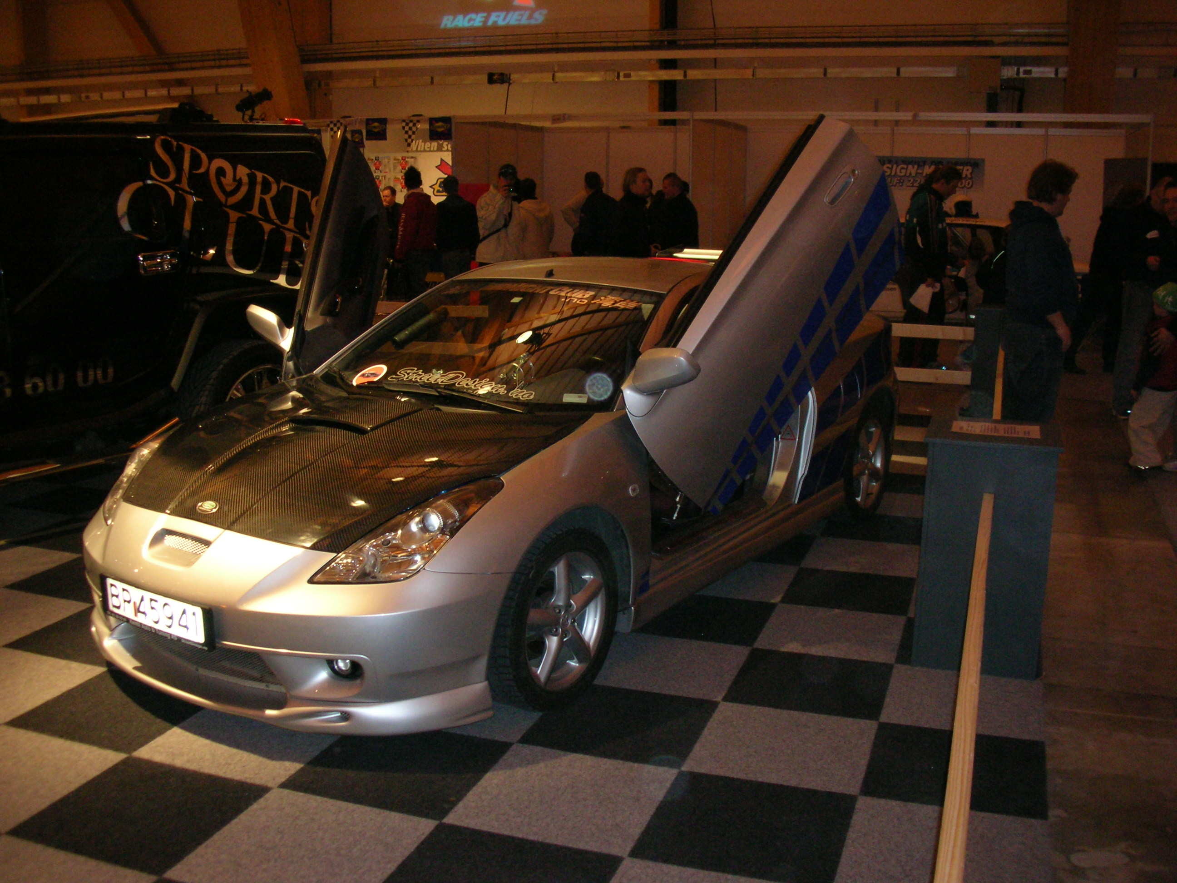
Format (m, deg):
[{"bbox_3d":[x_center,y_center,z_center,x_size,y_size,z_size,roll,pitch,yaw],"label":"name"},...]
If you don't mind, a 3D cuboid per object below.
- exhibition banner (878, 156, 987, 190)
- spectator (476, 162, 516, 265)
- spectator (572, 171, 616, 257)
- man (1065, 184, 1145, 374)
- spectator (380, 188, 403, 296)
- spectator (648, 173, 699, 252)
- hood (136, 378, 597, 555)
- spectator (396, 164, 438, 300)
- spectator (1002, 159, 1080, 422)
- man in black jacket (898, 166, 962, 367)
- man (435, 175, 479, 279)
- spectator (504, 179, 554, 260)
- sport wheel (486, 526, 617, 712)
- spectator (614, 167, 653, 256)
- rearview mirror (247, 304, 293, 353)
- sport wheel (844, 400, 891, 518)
[{"bbox_3d":[4.380,-3.446,15.300,1.450,0.420,0.020,3,12,12],"label":"exhibition banner"},{"bbox_3d":[-0.866,-1.693,11.285,0.400,1.840,0.500,5,13,23],"label":"spectator"},{"bbox_3d":[0.080,-1.945,12.684,0.520,1.817,0.380,3,12,12],"label":"spectator"},{"bbox_3d":[4.723,-1.479,10.977,0.480,1.760,0.550,-11,16,-44],"label":"man"},{"bbox_3d":[-2.322,-2.189,14.170,0.500,1.682,0.320,7,14,30],"label":"spectator"},{"bbox_3d":[0.903,-1.913,12.582,0.400,1.798,0.520,-1,12,-6],"label":"spectator"},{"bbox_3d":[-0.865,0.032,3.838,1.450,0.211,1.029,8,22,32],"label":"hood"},{"bbox_3d":[-1.818,-1.994,12.788,0.500,1.862,0.340,-3,12,-14],"label":"spectator"},{"bbox_3d":[2.432,-0.627,6.530,0.350,1.790,0.470,-7,14,-31],"label":"spectator"},{"bbox_3d":[3.010,-1.534,10.684,0.450,1.830,0.490,0,12,-3],"label":"man in black jacket"},{"bbox_3d":[-1.438,-2.032,13.180,0.500,1.779,0.320,1,12,3],"label":"man"},{"bbox_3d":[-0.568,-1.698,11.674,0.500,1.730,0.340,0,12,-3],"label":"spectator"},{"bbox_3d":[-0.148,0.530,3.668,0.210,0.615,0.615,8,14,33],"label":"sport wheel"},{"bbox_3d":[0.448,-1.858,12.187,0.380,1.848,0.520,3,12,14],"label":"spectator"},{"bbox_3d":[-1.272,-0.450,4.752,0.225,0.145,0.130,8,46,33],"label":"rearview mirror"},{"bbox_3d":[1.275,0.099,5.805,0.210,0.600,0.600,8,14,32],"label":"sport wheel"}]

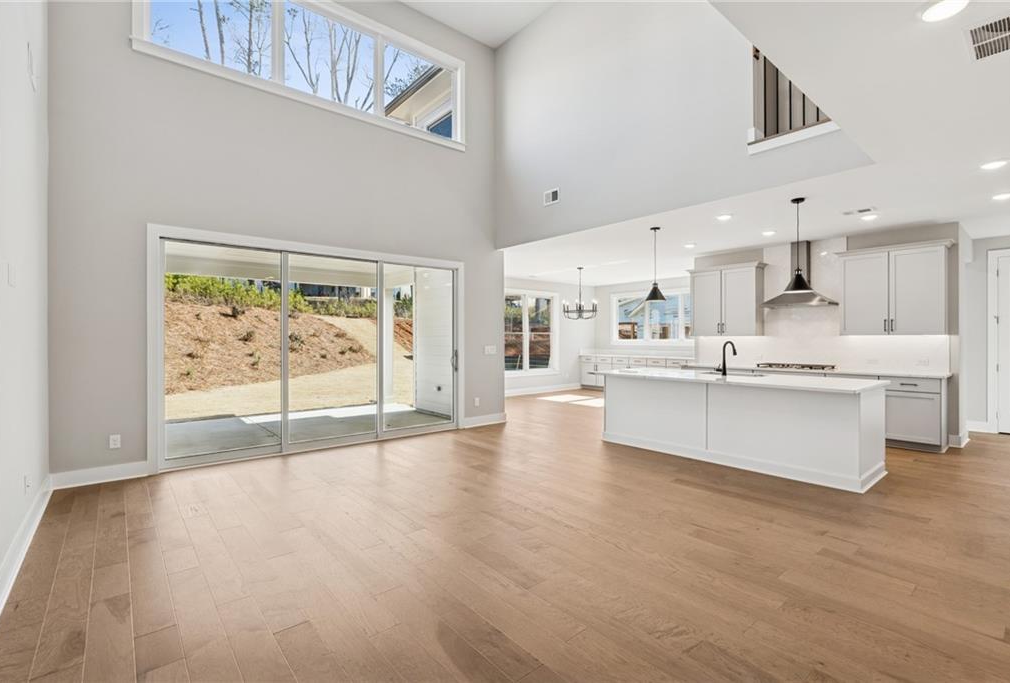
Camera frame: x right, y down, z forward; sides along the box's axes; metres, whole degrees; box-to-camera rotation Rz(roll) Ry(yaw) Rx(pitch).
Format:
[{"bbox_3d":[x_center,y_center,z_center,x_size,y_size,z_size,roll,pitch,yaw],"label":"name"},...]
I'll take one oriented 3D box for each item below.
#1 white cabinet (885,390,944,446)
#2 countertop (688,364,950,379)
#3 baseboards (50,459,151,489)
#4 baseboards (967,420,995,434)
[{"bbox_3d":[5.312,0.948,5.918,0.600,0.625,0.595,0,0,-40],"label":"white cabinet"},{"bbox_3d":[4.449,0.441,6.935,0.630,0.035,3.385,0,0,-40],"label":"countertop"},{"bbox_3d":[-3.783,1.261,4.276,0.680,0.145,0.020,0,1,-40],"label":"baseboards"},{"bbox_3d":[7.087,1.267,6.759,0.030,0.160,0.320,0,0,-40],"label":"baseboards"}]

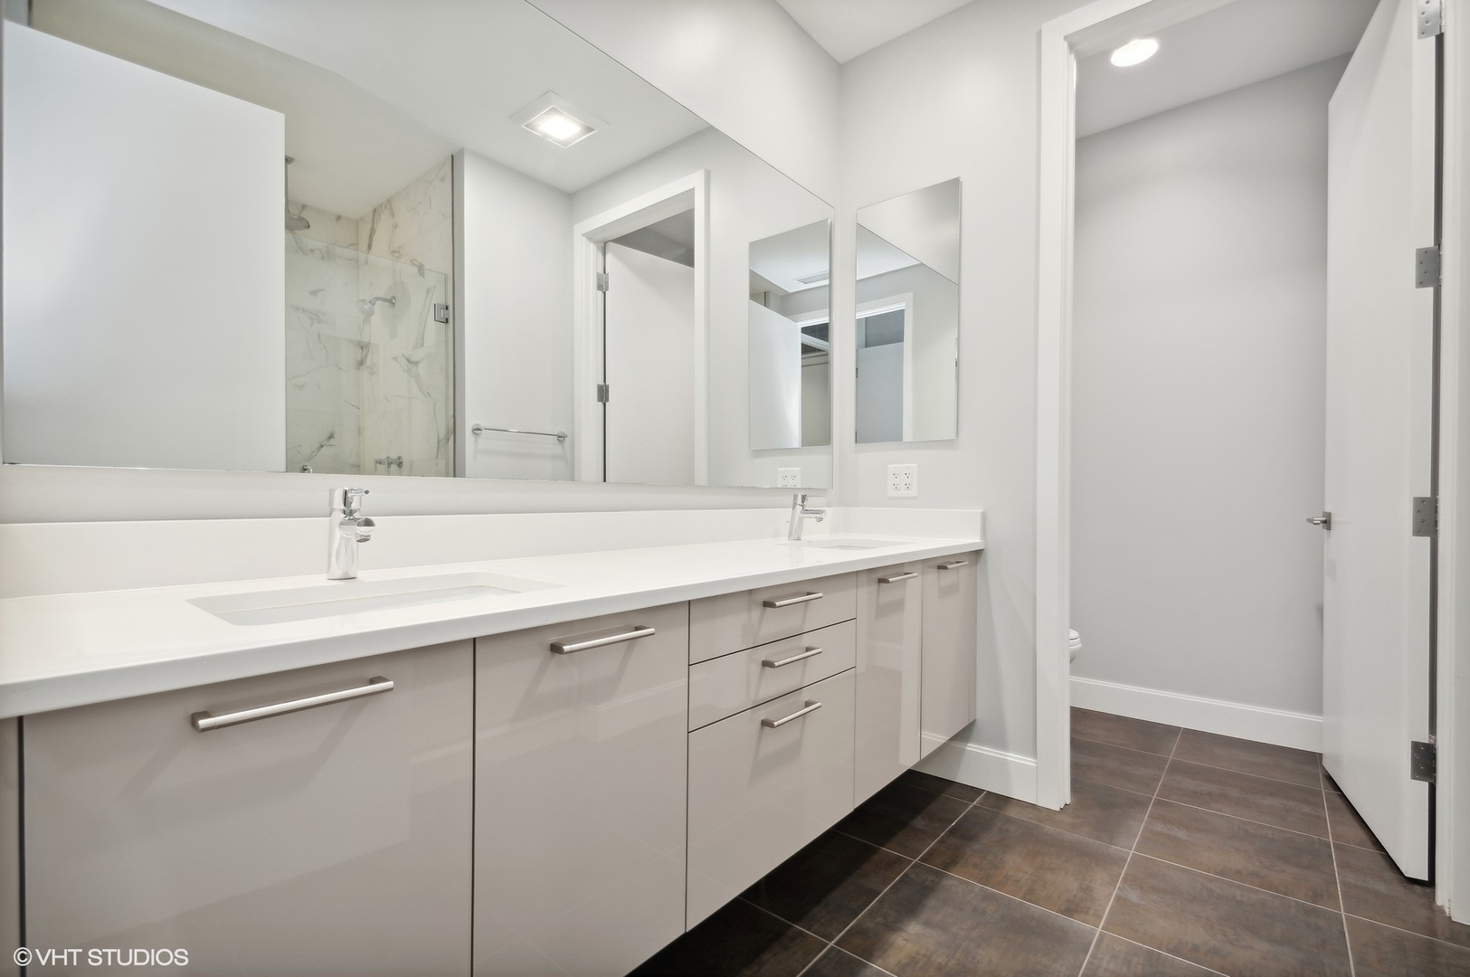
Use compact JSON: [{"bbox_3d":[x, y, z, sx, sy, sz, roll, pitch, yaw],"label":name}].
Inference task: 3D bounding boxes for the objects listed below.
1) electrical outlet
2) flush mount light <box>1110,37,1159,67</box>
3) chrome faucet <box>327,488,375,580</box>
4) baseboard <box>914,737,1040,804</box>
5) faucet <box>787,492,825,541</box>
[{"bbox_3d":[0.615,-0.029,2.245,0.117,0.116,0.008,0,-1,41],"label":"electrical outlet"},{"bbox_3d":[1.541,-1.675,2.358,0.150,0.020,0.150,0,-1,41],"label":"flush mount light"},{"bbox_3d":[-0.639,0.077,1.022,0.136,0.155,0.046,0,-1,41],"label":"chrome faucet"},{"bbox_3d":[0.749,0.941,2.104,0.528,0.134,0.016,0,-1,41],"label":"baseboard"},{"bbox_3d":[0.236,0.096,2.029,0.136,0.155,0.046,0,-1,41],"label":"faucet"}]

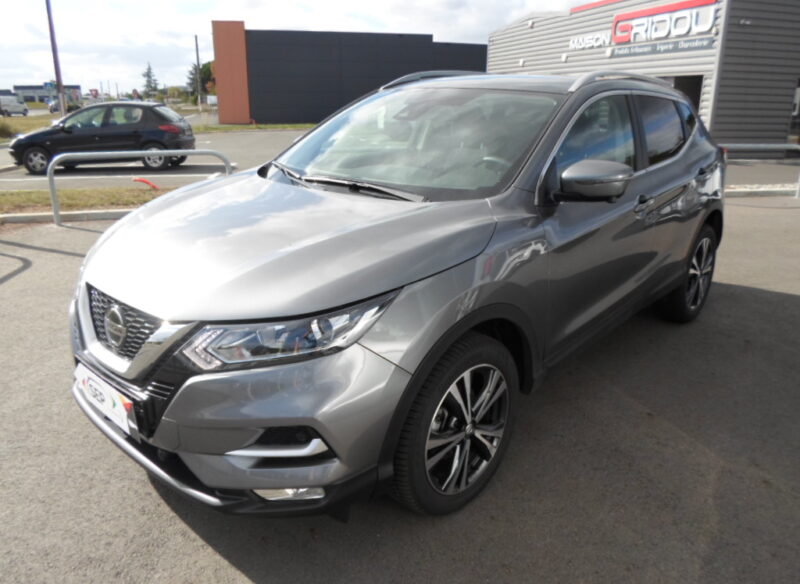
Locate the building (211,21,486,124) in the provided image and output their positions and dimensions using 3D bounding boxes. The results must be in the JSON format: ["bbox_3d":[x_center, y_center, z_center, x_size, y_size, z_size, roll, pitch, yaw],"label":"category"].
[{"bbox_3d":[-3.728,-15.063,40.221,18.277,5.600,11.000,-7,20,-19],"label":"building"}]

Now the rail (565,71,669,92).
[{"bbox_3d":[1.301,-1.174,3.230,0.060,0.100,1.500,16,25,40],"label":"rail"}]

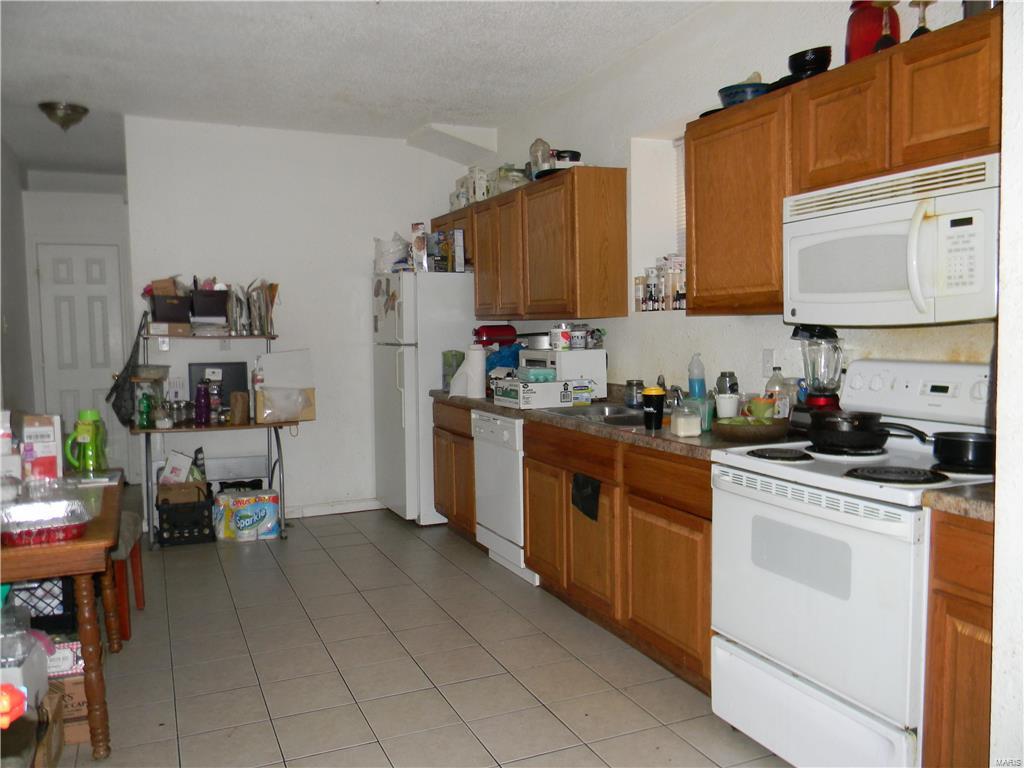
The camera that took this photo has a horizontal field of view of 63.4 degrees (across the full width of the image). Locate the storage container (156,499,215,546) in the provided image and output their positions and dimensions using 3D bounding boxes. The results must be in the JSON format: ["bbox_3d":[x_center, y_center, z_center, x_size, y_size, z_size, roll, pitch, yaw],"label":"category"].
[{"bbox_3d":[-2.128,0.867,5.419,0.335,0.285,0.330,-2,4,-21],"label":"storage container"}]

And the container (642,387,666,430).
[{"bbox_3d":[0.566,0.092,3.294,0.095,0.175,0.095,-1,4,0],"label":"container"}]

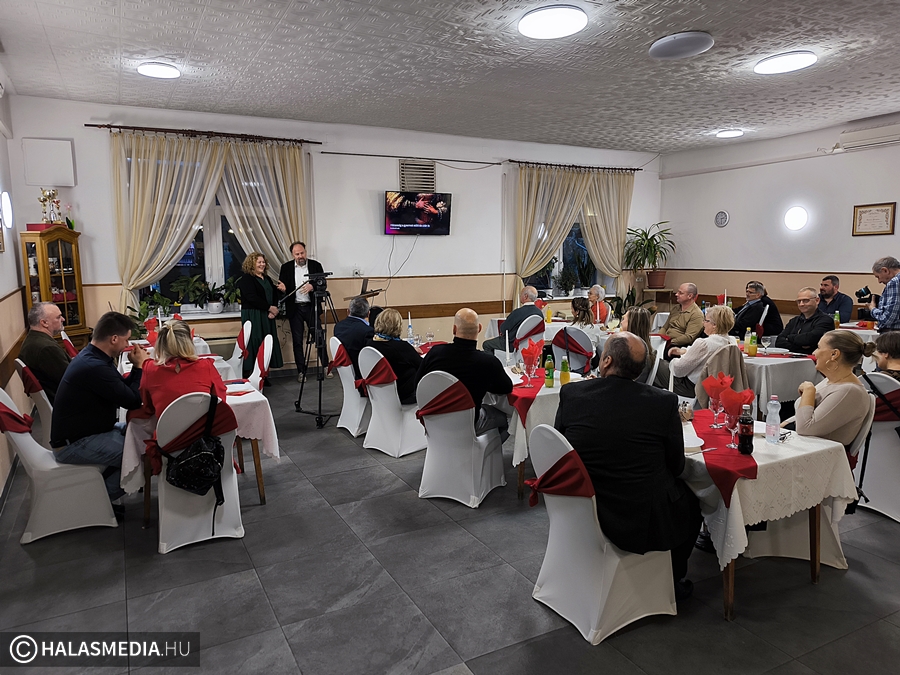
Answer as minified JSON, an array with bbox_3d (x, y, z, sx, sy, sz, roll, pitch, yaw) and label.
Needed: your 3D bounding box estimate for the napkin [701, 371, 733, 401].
[{"bbox_3d":[1.352,0.251,3.165,0.140,0.160,0.150,-5,9,-27],"label":"napkin"}]

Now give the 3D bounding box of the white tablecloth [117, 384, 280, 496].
[{"bbox_3d":[-1.679,0.592,4.144,0.920,0.480,0.950,-5,9,-27],"label":"white tablecloth"}]

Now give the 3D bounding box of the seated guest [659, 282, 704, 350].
[{"bbox_3d":[2.689,0.021,7.447,0.820,1.320,0.540,-2,8,-16],"label":"seated guest"}]

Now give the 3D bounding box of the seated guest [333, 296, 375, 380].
[{"bbox_3d":[-0.711,0.242,6.047,0.800,1.270,0.520,-7,10,-42],"label":"seated guest"}]

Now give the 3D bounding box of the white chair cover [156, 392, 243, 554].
[{"bbox_3d":[-1.527,0.727,3.756,0.460,0.900,0.530,-4,8,-27],"label":"white chair cover"}]

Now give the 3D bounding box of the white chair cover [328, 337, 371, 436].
[{"bbox_3d":[-0.817,0.414,5.792,0.580,0.905,0.450,-6,9,-33],"label":"white chair cover"}]

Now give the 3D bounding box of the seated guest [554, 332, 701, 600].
[{"bbox_3d":[0.835,0.604,2.940,0.580,1.290,0.770,5,10,35],"label":"seated guest"}]

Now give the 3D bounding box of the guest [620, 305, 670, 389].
[{"bbox_3d":[1.396,0.329,5.324,0.760,1.190,0.500,2,8,21],"label":"guest"}]

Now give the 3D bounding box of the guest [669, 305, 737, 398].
[{"bbox_3d":[1.932,0.330,5.069,0.680,1.210,0.520,7,11,44],"label":"guest"}]

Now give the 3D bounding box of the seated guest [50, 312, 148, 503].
[{"bbox_3d":[-2.134,0.496,3.943,0.700,1.300,0.520,-5,9,-30],"label":"seated guest"}]

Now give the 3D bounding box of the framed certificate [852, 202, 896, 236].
[{"bbox_3d":[5.547,-1.544,8.186,0.030,0.395,0.515,-5,9,-28],"label":"framed certificate"}]

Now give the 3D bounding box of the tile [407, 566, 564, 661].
[{"bbox_3d":[0.185,1.266,2.928,0.600,0.010,0.600,-5,9,-28],"label":"tile"}]

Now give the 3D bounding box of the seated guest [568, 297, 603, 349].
[{"bbox_3d":[1.288,0.144,6.758,0.500,1.180,0.740,1,8,11],"label":"seated guest"}]

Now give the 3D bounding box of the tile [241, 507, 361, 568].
[{"bbox_3d":[-0.904,1.170,3.696,0.600,0.010,0.600,-5,9,-28],"label":"tile"}]

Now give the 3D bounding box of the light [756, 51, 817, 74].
[{"bbox_3d":[3.068,-2.518,5.714,0.510,0.065,0.510,0,8,0],"label":"light"}]

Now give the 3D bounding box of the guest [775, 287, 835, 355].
[{"bbox_3d":[3.143,0.204,5.645,0.750,1.310,0.550,-7,10,-39],"label":"guest"}]

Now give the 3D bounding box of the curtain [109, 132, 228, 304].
[{"bbox_3d":[-3.267,-1.277,7.560,1.310,2.240,0.140,-4,9,-28],"label":"curtain"}]

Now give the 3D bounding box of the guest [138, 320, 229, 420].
[{"bbox_3d":[-1.606,0.521,3.871,0.550,1.280,0.750,-4,8,-27],"label":"guest"}]

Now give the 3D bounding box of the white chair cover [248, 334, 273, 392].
[{"bbox_3d":[-1.996,0.448,5.942,0.530,0.900,0.450,-5,9,-34],"label":"white chair cover"}]

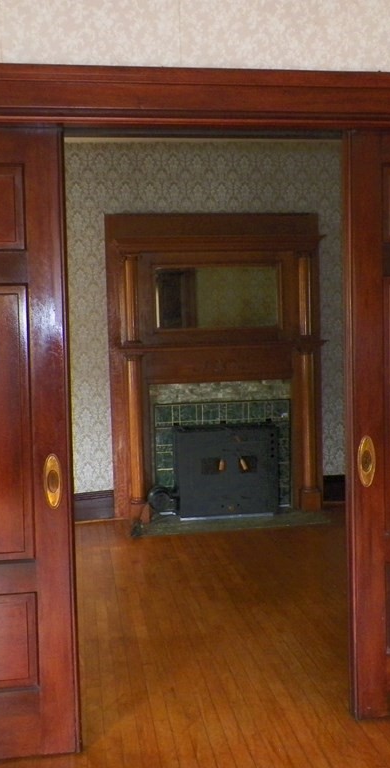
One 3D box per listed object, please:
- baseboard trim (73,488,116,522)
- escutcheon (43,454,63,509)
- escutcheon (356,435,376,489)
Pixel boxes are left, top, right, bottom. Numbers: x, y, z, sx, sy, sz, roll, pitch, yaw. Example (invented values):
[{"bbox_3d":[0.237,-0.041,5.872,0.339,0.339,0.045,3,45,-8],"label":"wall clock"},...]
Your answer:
[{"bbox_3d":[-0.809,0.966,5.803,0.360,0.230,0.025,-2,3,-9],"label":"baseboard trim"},{"bbox_3d":[-0.458,0.315,2.388,0.063,0.179,0.012,-2,3,-9],"label":"escutcheon"},{"bbox_3d":[0.593,0.271,2.558,0.064,0.179,0.012,-2,3,-9],"label":"escutcheon"}]

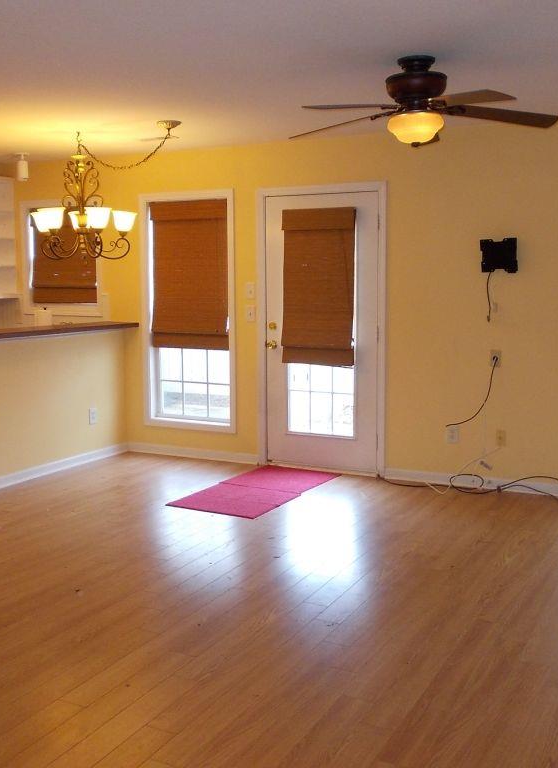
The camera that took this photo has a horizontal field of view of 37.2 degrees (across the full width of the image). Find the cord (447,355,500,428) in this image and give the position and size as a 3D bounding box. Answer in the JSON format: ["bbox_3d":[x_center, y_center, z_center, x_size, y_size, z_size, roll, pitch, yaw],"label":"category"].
[{"bbox_3d":[1.299,0.062,5.605,0.340,0.495,0.045,3,8,28],"label":"cord"}]

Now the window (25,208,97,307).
[{"bbox_3d":[-1.899,-1.092,7.290,0.860,0.920,0.100,3,8,28],"label":"window"}]

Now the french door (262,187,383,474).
[{"bbox_3d":[0.315,-0.388,6.176,0.980,2.070,0.100,3,8,28],"label":"french door"}]

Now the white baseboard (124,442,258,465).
[{"bbox_3d":[-0.727,0.571,6.757,1.270,0.085,0.015,3,8,28],"label":"white baseboard"}]

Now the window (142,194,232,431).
[{"bbox_3d":[-0.727,-0.577,6.724,0.880,1.870,0.100,3,8,28],"label":"window"}]

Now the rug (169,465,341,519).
[{"bbox_3d":[-0.142,0.725,5.750,0.660,0.012,1.280,3,8,28],"label":"rug"}]

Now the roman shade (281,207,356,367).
[{"bbox_3d":[0.276,-0.701,6.035,0.595,1.140,0.060,3,8,28],"label":"roman shade"}]

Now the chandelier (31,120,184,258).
[{"bbox_3d":[-1.161,-1.279,5.555,1.140,0.830,0.710,3,8,28],"label":"chandelier"}]

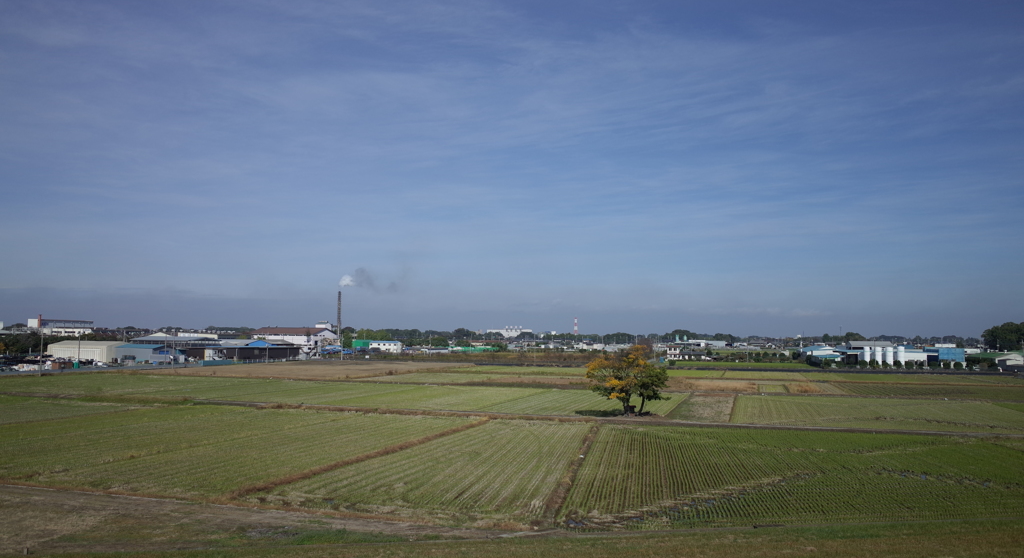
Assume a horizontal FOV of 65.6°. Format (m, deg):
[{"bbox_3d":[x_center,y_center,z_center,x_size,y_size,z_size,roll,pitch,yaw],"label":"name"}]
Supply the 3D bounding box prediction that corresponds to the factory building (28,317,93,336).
[{"bbox_3d":[-252.409,31.243,445.456,8.000,19.750,41.500,0,-4,9],"label":"factory building"}]

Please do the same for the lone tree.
[{"bbox_3d":[16.818,14.649,115.762,11.910,10.310,11.000,0,-4,8],"label":"lone tree"}]

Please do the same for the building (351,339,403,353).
[{"bbox_3d":[-86.314,43.242,507.619,33.000,7.900,8.500,-1,-4,17],"label":"building"}]

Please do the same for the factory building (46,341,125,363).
[{"bbox_3d":[-162.890,28.190,308.404,30.500,7.800,13.500,-1,-5,21],"label":"factory building"}]

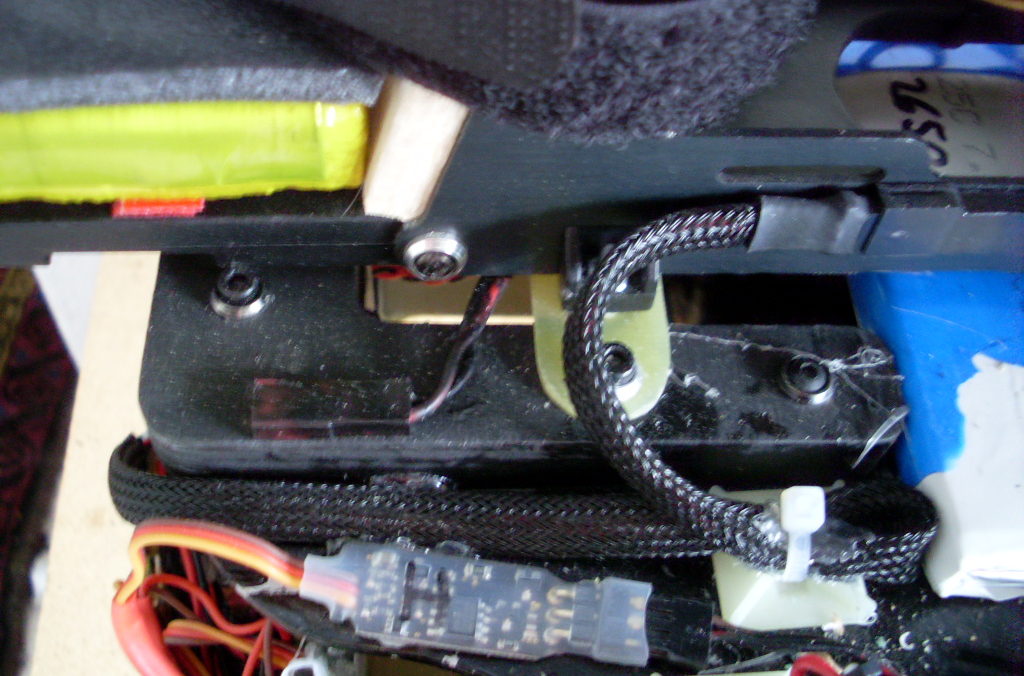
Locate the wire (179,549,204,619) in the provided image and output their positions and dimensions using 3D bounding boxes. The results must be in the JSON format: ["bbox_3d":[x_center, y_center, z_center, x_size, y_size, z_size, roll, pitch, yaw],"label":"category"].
[{"bbox_3d":[-0.042,0.032,0.147,0.001,0.008,0.007,-11,54,-8],"label":"wire"}]

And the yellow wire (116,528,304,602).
[{"bbox_3d":[-0.036,0.027,0.130,0.022,0.010,0.005,0,53,0],"label":"yellow wire"}]

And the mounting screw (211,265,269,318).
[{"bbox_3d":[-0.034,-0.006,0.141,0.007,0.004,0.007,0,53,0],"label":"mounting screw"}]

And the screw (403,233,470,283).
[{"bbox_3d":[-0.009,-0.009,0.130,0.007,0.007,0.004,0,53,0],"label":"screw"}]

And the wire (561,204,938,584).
[{"bbox_3d":[0.027,0.007,0.130,0.043,0.030,0.031,0,53,0],"label":"wire"}]

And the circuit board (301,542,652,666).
[{"bbox_3d":[-0.004,0.032,0.135,0.041,0.004,0.010,6,53,5],"label":"circuit board"}]

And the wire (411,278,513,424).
[{"bbox_3d":[-0.006,0.001,0.134,0.003,0.006,0.021,25,57,18],"label":"wire"}]

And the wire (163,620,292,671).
[{"bbox_3d":[-0.036,0.038,0.141,0.017,0.007,0.002,10,54,8],"label":"wire"}]

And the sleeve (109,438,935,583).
[{"bbox_3d":[0.001,0.020,0.136,0.099,0.010,0.016,0,53,0],"label":"sleeve"}]

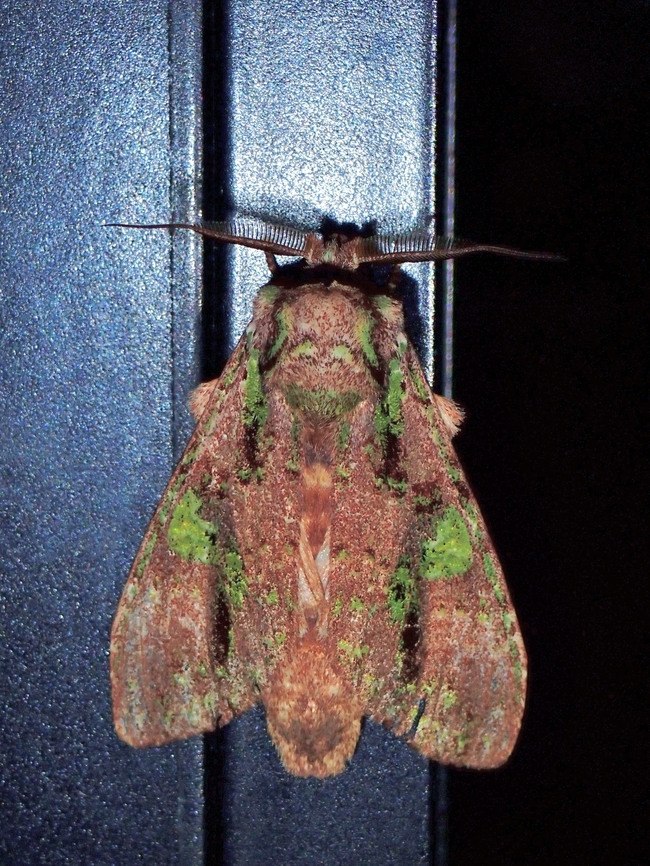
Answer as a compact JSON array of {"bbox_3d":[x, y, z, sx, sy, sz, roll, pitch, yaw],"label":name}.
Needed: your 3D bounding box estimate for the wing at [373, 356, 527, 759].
[{"bbox_3d":[0.007,0.007,0.150,0.010,0.026,0.005,-8,0,-15],"label":"wing"}]

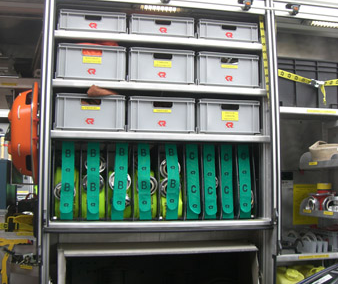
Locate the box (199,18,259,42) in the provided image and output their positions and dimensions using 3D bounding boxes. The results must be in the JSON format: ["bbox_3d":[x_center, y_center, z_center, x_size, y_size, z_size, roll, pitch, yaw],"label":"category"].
[{"bbox_3d":[0.321,-0.671,3.446,0.400,0.122,0.585,1,-8,-12],"label":"box"}]

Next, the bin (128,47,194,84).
[{"bbox_3d":[-0.097,-0.420,3.317,0.400,0.220,0.580,1,-7,-12],"label":"bin"}]

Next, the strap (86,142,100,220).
[{"bbox_3d":[-0.438,0.224,2.864,0.076,0.445,0.030,1,-7,-12],"label":"strap"}]

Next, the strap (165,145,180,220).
[{"bbox_3d":[0.021,0.232,2.957,0.080,0.463,0.030,1,-8,-12],"label":"strap"}]

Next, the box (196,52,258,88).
[{"bbox_3d":[0.318,-0.413,3.411,0.400,0.215,0.585,1,-8,-12],"label":"box"}]

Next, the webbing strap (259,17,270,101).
[{"bbox_3d":[0.619,-0.525,3.155,0.045,0.566,0.030,1,-7,-12],"label":"webbing strap"}]

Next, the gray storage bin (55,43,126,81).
[{"bbox_3d":[-0.517,-0.424,3.226,0.400,0.220,0.580,1,-7,-12],"label":"gray storage bin"}]

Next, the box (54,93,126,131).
[{"bbox_3d":[-0.520,-0.135,3.189,0.400,0.215,0.585,1,-8,-12],"label":"box"}]

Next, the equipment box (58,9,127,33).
[{"bbox_3d":[-0.522,-0.695,3.300,0.400,0.125,0.580,1,-7,-12],"label":"equipment box"}]

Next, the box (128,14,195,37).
[{"bbox_3d":[-0.098,-0.682,3.355,0.400,0.122,0.585,1,-8,-12],"label":"box"}]

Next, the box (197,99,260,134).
[{"bbox_3d":[0.319,-0.114,3.371,0.400,0.215,0.585,1,-8,-12],"label":"box"}]

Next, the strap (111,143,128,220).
[{"bbox_3d":[-0.288,0.227,2.889,0.090,0.452,0.030,1,-8,-12],"label":"strap"}]

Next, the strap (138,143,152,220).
[{"bbox_3d":[-0.139,0.232,2.928,0.076,0.449,0.030,1,-7,-12],"label":"strap"}]

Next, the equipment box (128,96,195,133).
[{"bbox_3d":[-0.098,-0.117,3.279,0.400,0.220,0.580,1,-7,-12],"label":"equipment box"}]

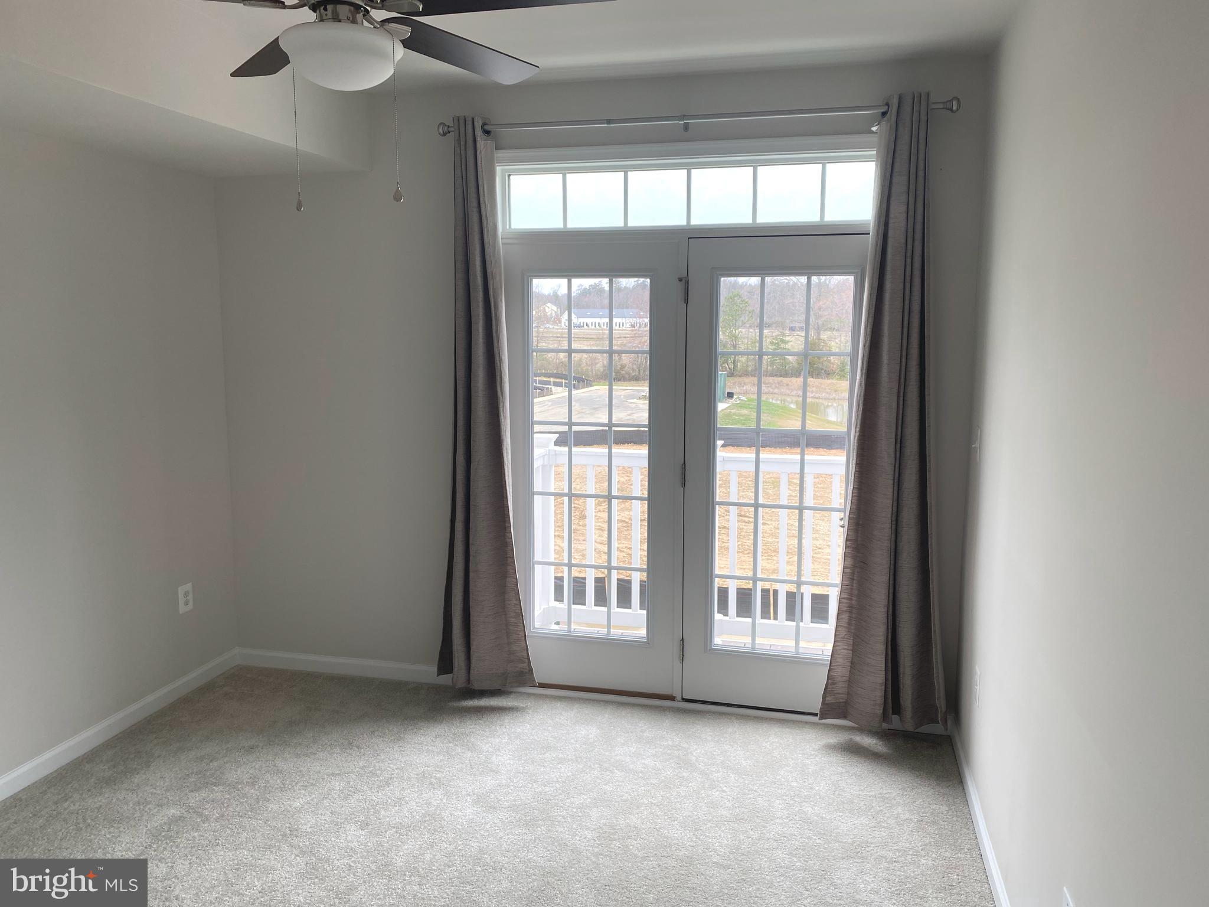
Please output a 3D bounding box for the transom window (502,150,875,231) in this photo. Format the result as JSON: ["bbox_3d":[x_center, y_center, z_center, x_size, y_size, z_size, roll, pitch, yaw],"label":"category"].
[{"bbox_3d":[0.366,-1.072,3.777,1.648,0.285,0.080,2,9,14],"label":"transom window"}]

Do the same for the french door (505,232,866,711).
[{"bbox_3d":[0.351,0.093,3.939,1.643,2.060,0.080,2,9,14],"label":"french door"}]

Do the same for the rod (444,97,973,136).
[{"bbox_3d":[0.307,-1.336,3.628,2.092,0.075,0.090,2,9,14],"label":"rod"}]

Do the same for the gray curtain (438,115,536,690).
[{"bbox_3d":[-0.528,-0.178,3.990,0.500,2.500,0.170,2,9,14],"label":"gray curtain"}]

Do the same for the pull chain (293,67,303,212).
[{"bbox_3d":[-0.731,-0.760,2.156,0.022,0.362,0.022,2,9,14],"label":"pull chain"}]

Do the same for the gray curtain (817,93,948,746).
[{"bbox_3d":[1.151,-0.111,3.579,0.500,2.495,0.170,2,9,14],"label":"gray curtain"}]

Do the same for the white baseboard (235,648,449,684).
[{"bbox_3d":[-1.221,1.047,4.432,1.323,0.090,0.017,2,9,14],"label":"white baseboard"}]

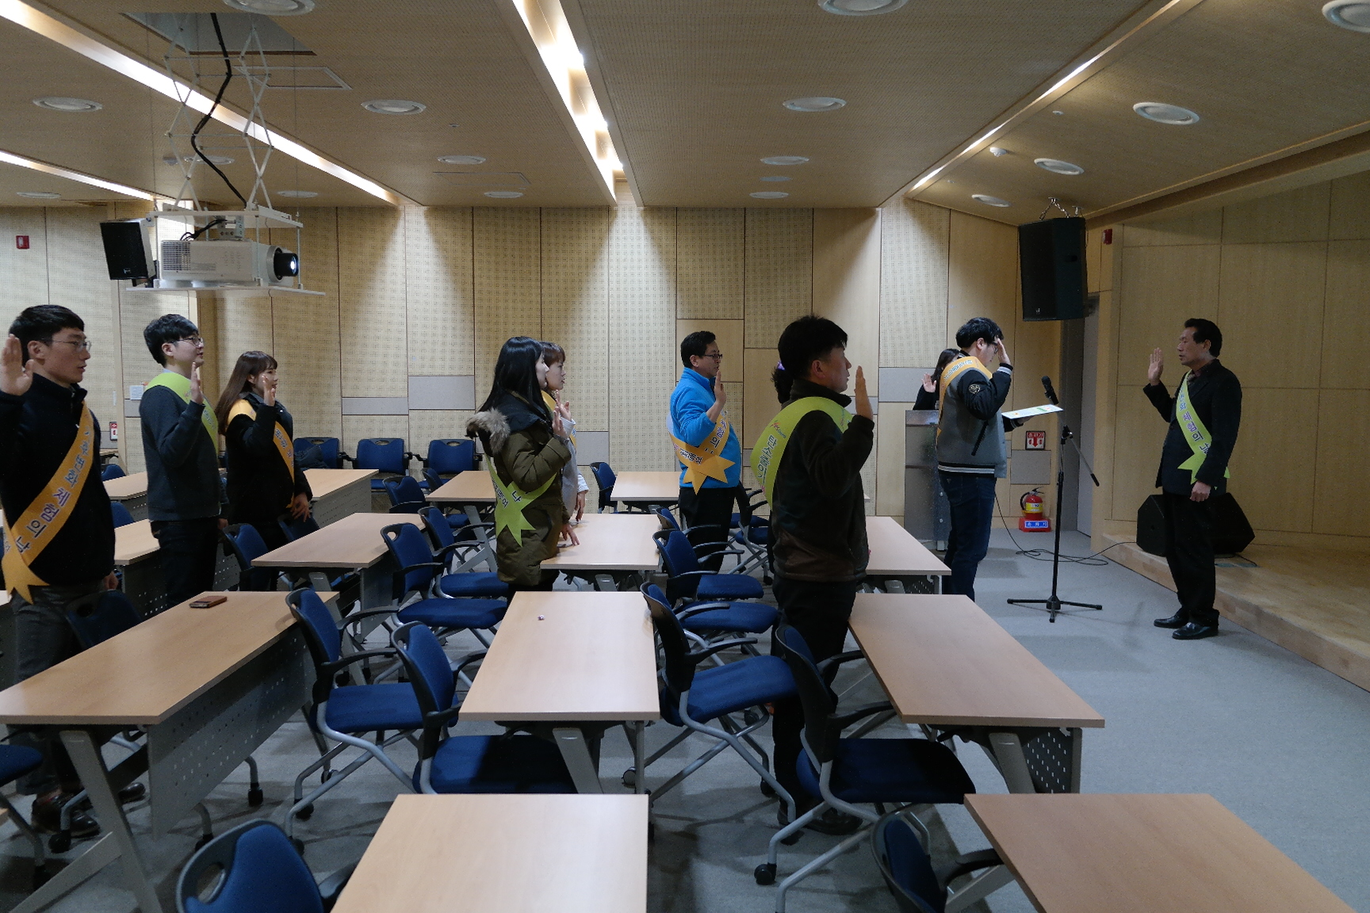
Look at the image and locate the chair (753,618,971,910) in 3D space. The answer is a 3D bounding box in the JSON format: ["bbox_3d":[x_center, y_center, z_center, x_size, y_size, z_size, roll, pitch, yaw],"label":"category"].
[{"bbox_3d":[0.513,0.913,3.271,0.580,0.830,0.570,0,6,0],"label":"chair"}]

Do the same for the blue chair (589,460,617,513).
[{"bbox_3d":[-0.373,0.460,7.932,0.580,0.830,0.570,2,6,13],"label":"blue chair"}]

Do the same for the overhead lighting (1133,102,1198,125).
[{"bbox_3d":[2.412,-1.721,5.724,0.315,0.050,0.315,14,5,-1],"label":"overhead lighting"}]

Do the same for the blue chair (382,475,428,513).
[{"bbox_3d":[-1.526,0.534,7.088,0.580,0.830,0.570,2,6,13],"label":"blue chair"}]

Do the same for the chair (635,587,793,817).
[{"bbox_3d":[0.107,0.828,3.835,0.560,0.815,0.570,0,5,-4],"label":"chair"}]

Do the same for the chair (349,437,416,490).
[{"bbox_3d":[-2.574,0.274,9.731,0.570,0.810,0.580,0,5,0],"label":"chair"}]

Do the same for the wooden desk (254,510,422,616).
[{"bbox_3d":[-1.560,0.738,5.533,0.510,0.725,1.420,0,6,1],"label":"wooden desk"}]

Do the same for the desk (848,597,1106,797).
[{"bbox_3d":[0.792,0.939,3.574,0.511,0.722,1.462,0,5,1],"label":"desk"}]

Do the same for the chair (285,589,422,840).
[{"bbox_3d":[-1.021,0.830,3.738,0.560,0.815,0.570,-1,5,-13],"label":"chair"}]

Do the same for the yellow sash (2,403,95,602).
[{"bbox_3d":[-2.075,0.147,3.741,0.250,0.670,0.380,2,6,22],"label":"yellow sash"}]

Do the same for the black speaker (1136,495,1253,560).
[{"bbox_3d":[3.817,0.503,8.528,0.600,0.410,0.500,-1,5,-12],"label":"black speaker"}]

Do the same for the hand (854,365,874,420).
[{"bbox_3d":[0.552,-0.195,3.524,0.050,0.175,0.090,-9,5,1],"label":"hand"}]

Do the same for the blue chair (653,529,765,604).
[{"bbox_3d":[0.103,0.734,5.197,0.570,0.830,0.550,2,5,14],"label":"blue chair"}]

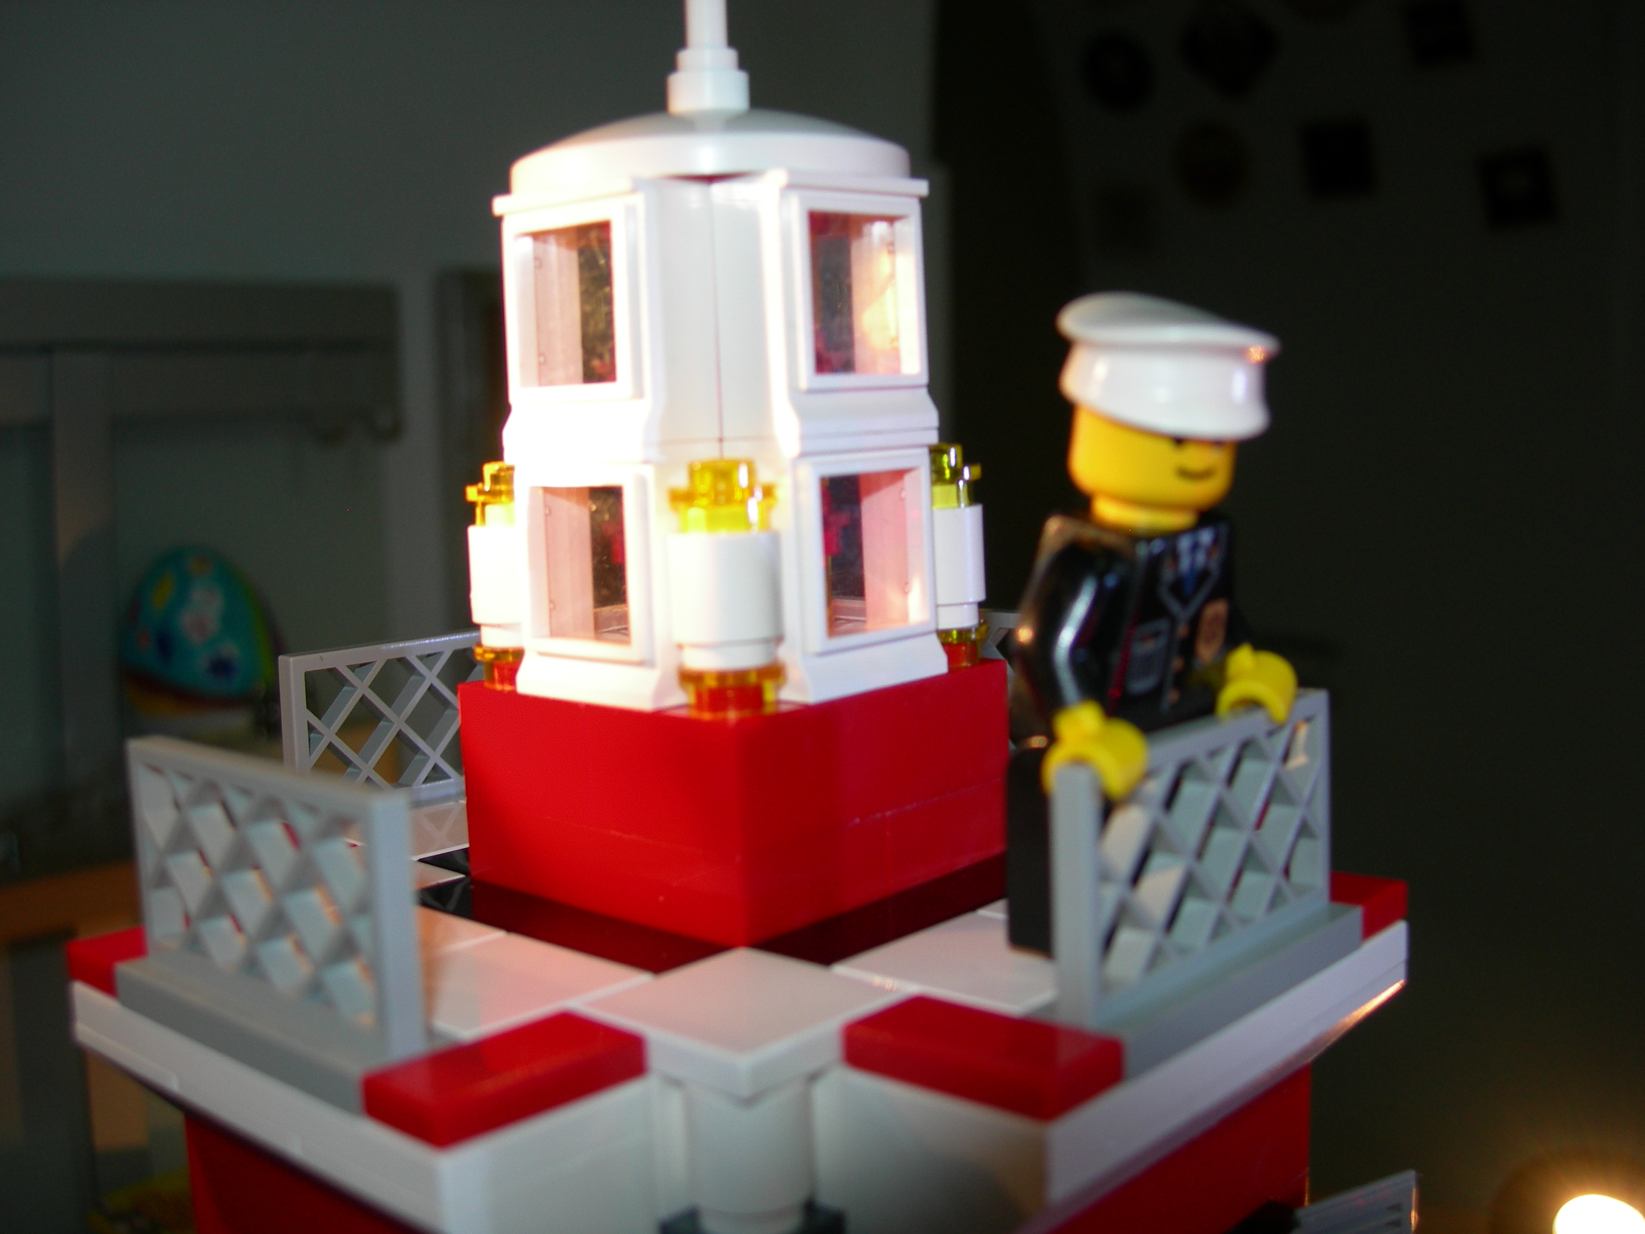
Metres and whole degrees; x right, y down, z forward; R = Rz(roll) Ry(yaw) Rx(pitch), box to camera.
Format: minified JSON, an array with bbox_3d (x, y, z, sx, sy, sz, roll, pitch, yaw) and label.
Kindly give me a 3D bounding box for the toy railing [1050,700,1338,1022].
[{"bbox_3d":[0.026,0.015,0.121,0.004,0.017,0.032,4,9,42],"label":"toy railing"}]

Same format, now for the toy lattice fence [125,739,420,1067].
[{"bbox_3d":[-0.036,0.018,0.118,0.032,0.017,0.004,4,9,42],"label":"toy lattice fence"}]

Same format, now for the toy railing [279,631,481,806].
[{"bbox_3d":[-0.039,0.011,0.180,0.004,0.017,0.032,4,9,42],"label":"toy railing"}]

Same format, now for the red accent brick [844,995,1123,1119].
[{"bbox_3d":[0.010,0.026,0.110,0.016,0.003,0.008,4,9,42],"label":"red accent brick"}]

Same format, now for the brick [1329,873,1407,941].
[{"bbox_3d":[0.036,0.022,0.139,0.016,0.003,0.008,4,9,42],"label":"brick"}]

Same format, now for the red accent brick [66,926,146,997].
[{"bbox_3d":[-0.047,0.025,0.136,0.008,0.003,0.016,4,9,42],"label":"red accent brick"}]

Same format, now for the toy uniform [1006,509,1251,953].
[{"bbox_3d":[0.022,0.008,0.126,0.011,0.029,0.020,4,9,42],"label":"toy uniform"}]

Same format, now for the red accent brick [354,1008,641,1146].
[{"bbox_3d":[-0.019,0.028,0.109,0.008,0.003,0.016,4,9,42],"label":"red accent brick"}]

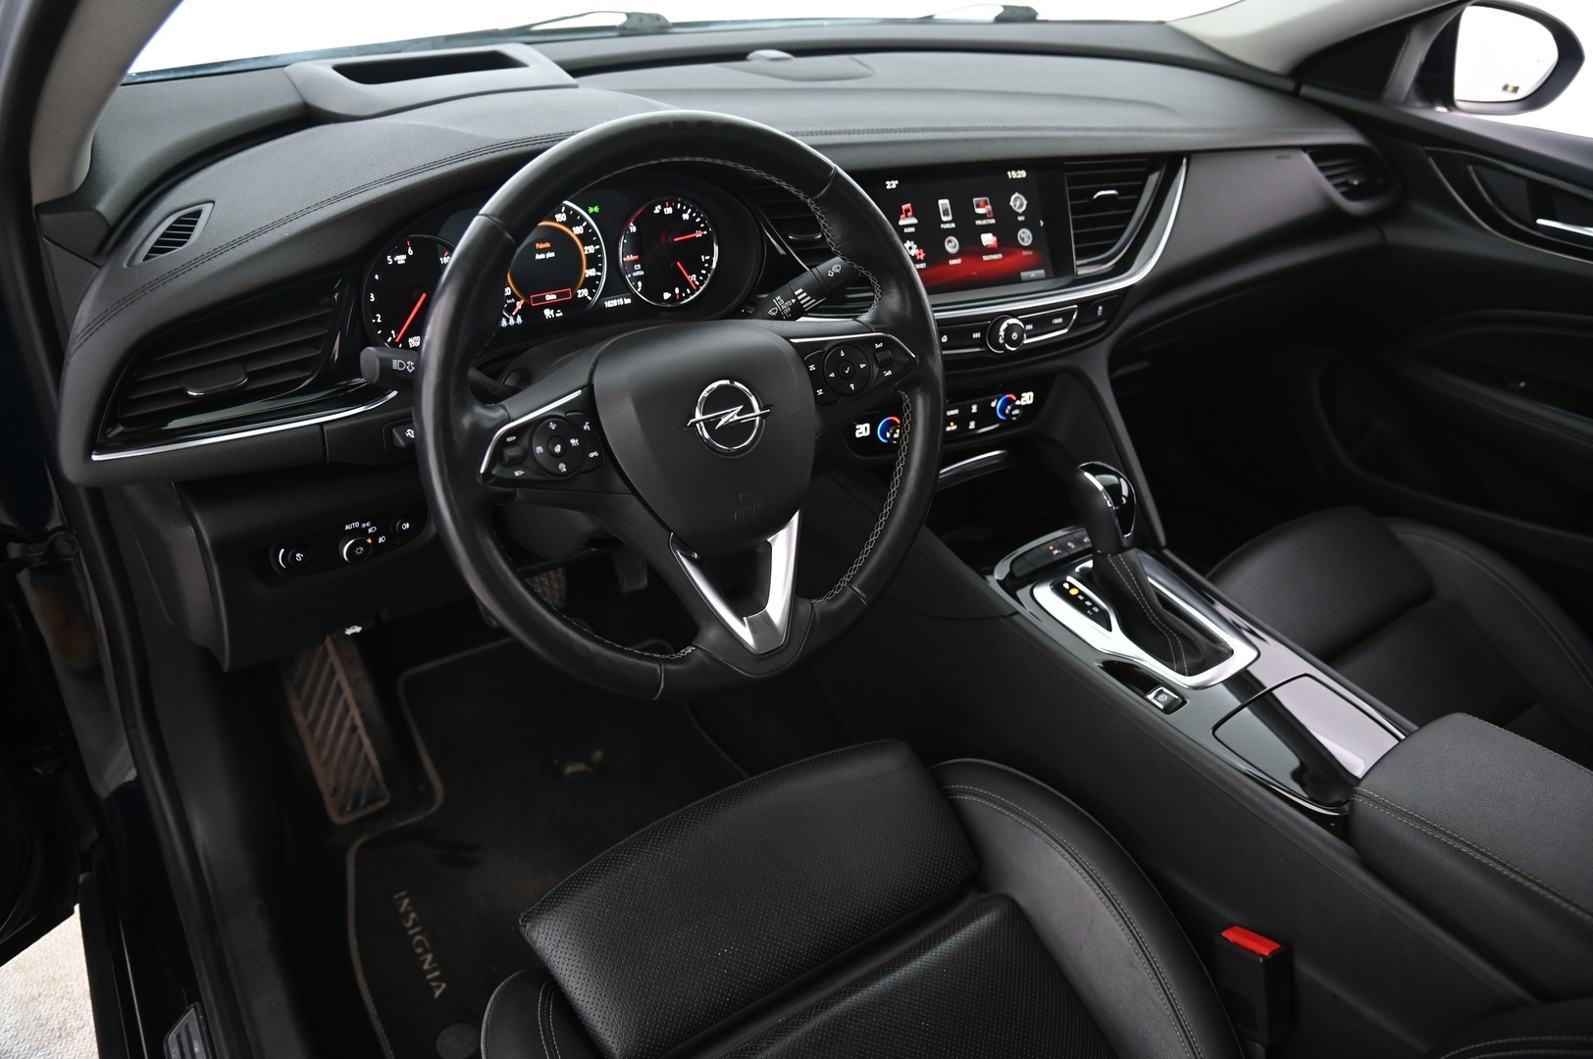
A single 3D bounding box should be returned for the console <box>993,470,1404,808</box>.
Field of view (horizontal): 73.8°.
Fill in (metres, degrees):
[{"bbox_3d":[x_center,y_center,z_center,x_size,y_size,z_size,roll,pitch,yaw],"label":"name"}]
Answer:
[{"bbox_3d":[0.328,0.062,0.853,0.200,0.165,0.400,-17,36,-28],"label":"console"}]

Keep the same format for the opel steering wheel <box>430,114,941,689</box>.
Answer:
[{"bbox_3d":[-0.065,-0.074,0.698,0.370,0.370,0.100,-17,18,-28],"label":"opel steering wheel"}]

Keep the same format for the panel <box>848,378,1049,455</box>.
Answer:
[{"bbox_3d":[0.154,-0.116,1.063,0.237,0.052,0.040,-12,26,-22],"label":"panel"}]

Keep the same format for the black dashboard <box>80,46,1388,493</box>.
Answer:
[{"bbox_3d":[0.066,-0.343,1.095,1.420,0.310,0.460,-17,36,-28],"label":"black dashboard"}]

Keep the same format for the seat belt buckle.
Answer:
[{"bbox_3d":[0.317,0.318,0.736,0.027,0.074,0.042,-17,16,-28],"label":"seat belt buckle"}]

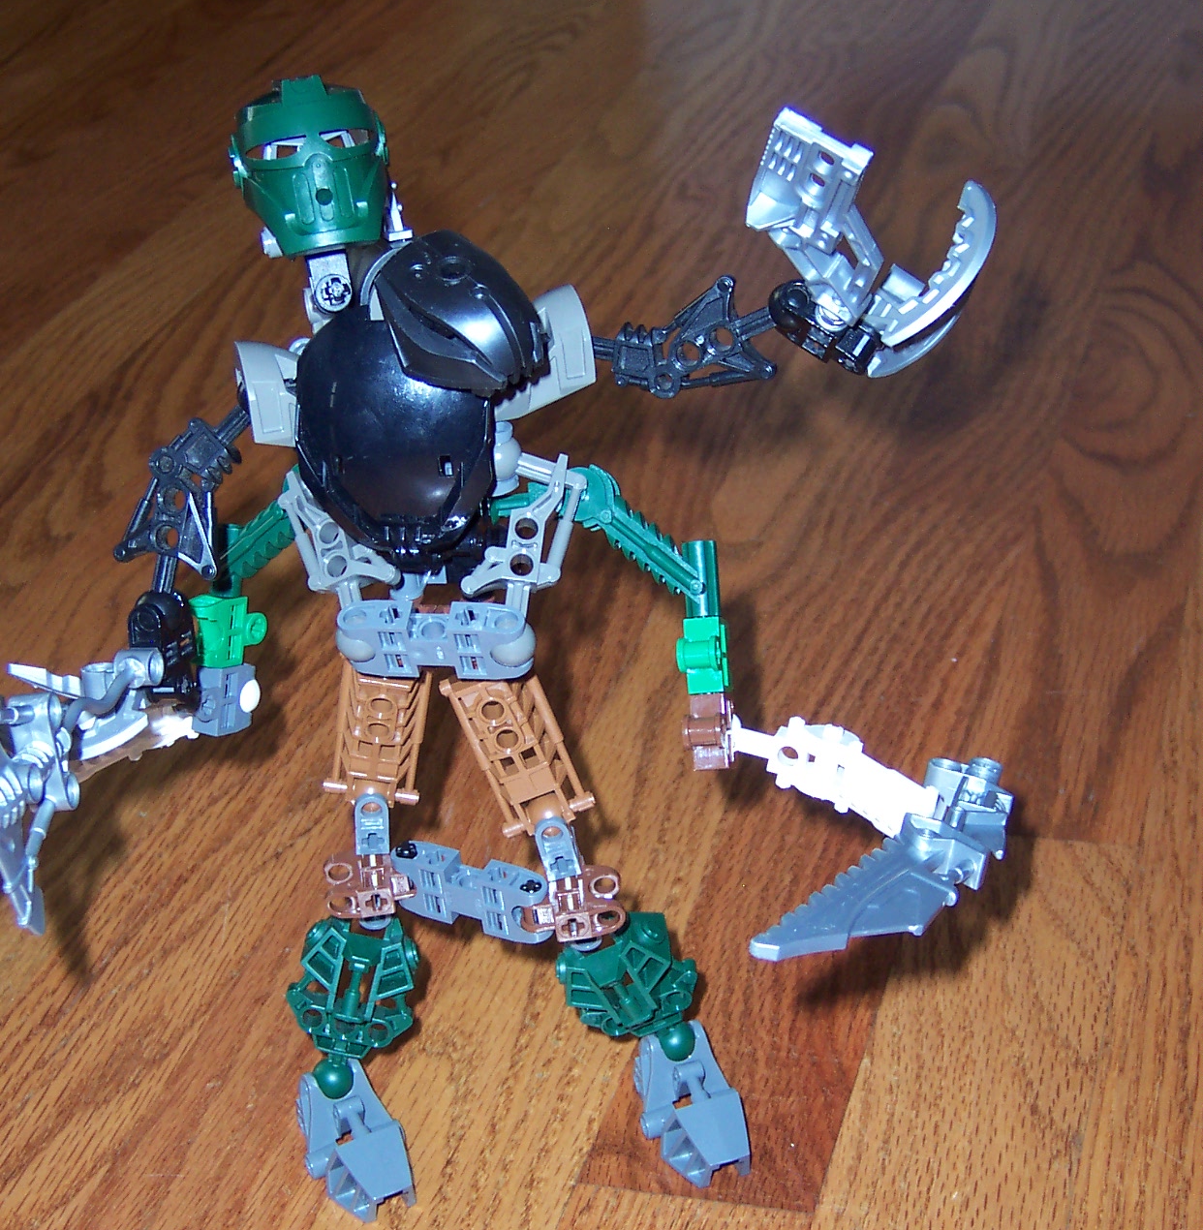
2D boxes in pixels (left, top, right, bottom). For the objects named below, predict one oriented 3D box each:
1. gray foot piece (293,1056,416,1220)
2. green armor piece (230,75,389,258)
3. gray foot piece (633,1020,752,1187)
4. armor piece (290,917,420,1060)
[{"bbox_3d":[-0.057,0.122,0.726,0.025,0.025,0.036,-15,28,-26],"label":"gray foot piece"},{"bbox_3d":[-0.057,-0.088,0.608,0.031,0.034,0.022,-13,21,-9],"label":"green armor piece"},{"bbox_3d":[0.023,0.115,0.734,0.025,0.025,0.036,-12,27,-20],"label":"gray foot piece"},{"bbox_3d":[-0.058,0.086,0.726,0.030,0.033,0.020,12,13,-10],"label":"armor piece"}]

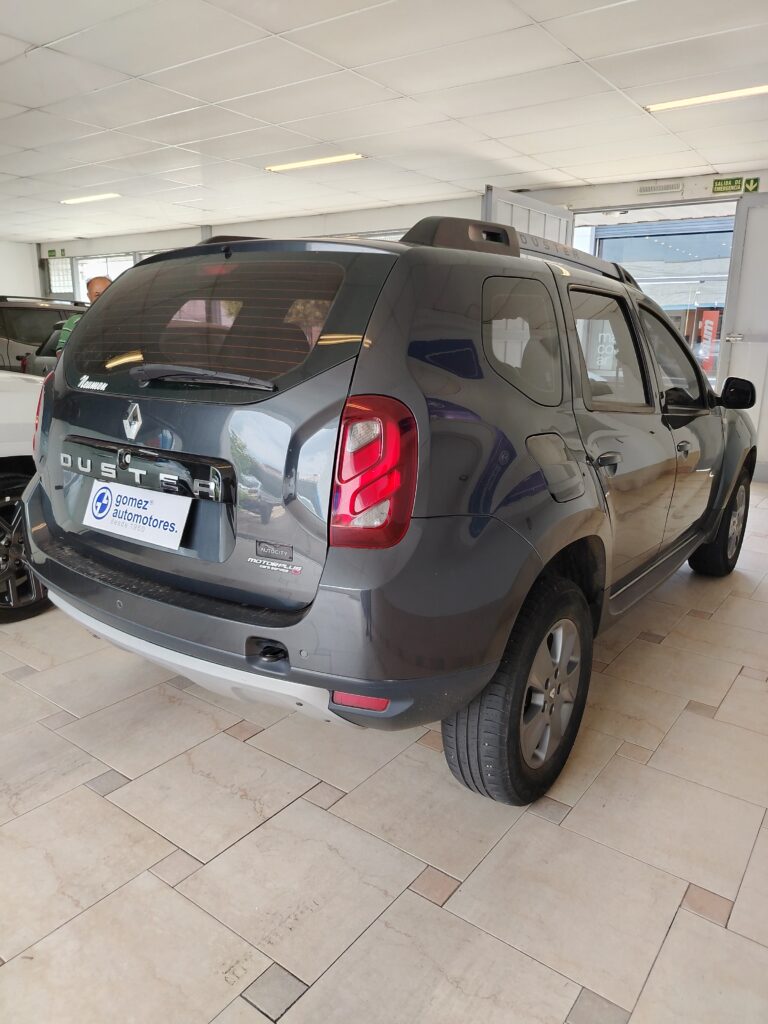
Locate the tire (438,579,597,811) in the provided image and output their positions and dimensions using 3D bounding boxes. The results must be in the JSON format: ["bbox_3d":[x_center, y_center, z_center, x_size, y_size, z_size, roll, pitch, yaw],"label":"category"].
[{"bbox_3d":[0.424,0.512,2.148,0.225,0.675,0.680,11,16,35],"label":"tire"}]

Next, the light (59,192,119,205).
[{"bbox_3d":[-3.541,-3.772,8.553,1.220,0.065,0.120,11,17,35],"label":"light"}]

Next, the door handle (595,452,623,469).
[{"bbox_3d":[0.719,-0.163,2.262,0.045,0.045,0.200,11,16,35],"label":"door handle"}]

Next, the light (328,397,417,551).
[{"bbox_3d":[-0.016,-0.090,1.567,0.170,0.355,0.155,8,15,28],"label":"light"}]

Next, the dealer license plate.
[{"bbox_3d":[-0.651,0.002,1.851,0.410,0.131,0.012,11,-5,35],"label":"dealer license plate"}]

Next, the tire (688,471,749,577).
[{"bbox_3d":[2.018,0.042,4.261,0.225,0.675,0.680,10,16,34],"label":"tire"}]

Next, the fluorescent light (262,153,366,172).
[{"bbox_3d":[-0.654,-3.186,6.487,1.220,0.065,0.120,11,17,35],"label":"fluorescent light"}]

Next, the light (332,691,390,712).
[{"bbox_3d":[-0.051,0.425,1.597,0.130,0.034,0.025,5,14,15],"label":"light"}]

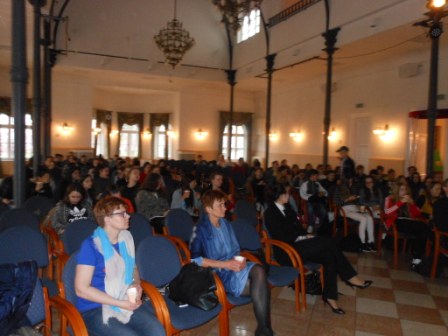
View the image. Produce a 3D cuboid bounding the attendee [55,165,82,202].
[{"bbox_3d":[-2.672,0.621,6.401,0.500,1.240,0.760,-1,4,-33],"label":"attendee"}]

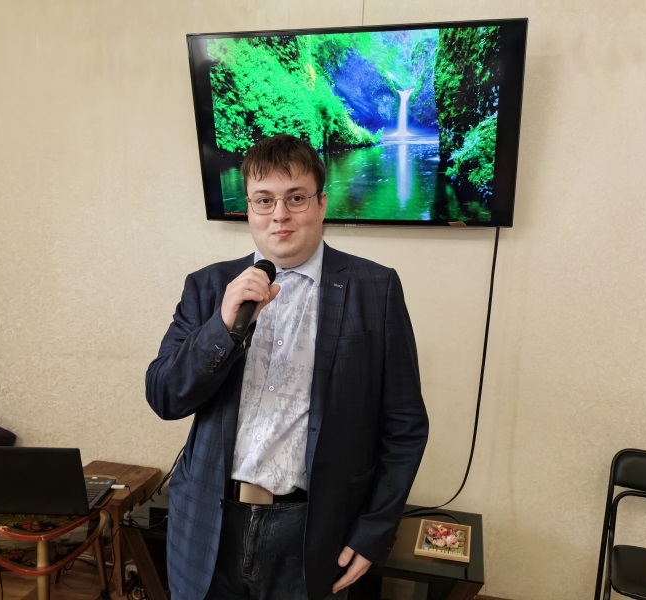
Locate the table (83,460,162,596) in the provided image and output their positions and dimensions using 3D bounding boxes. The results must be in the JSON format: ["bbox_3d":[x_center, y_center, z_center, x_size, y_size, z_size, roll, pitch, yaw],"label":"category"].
[{"bbox_3d":[-0.894,0.940,2.596,0.338,0.405,0.300,3,8,13],"label":"table"}]

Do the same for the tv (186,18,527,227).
[{"bbox_3d":[0.098,-0.594,2.180,1.130,0.656,0.060,3,23,13],"label":"tv"}]

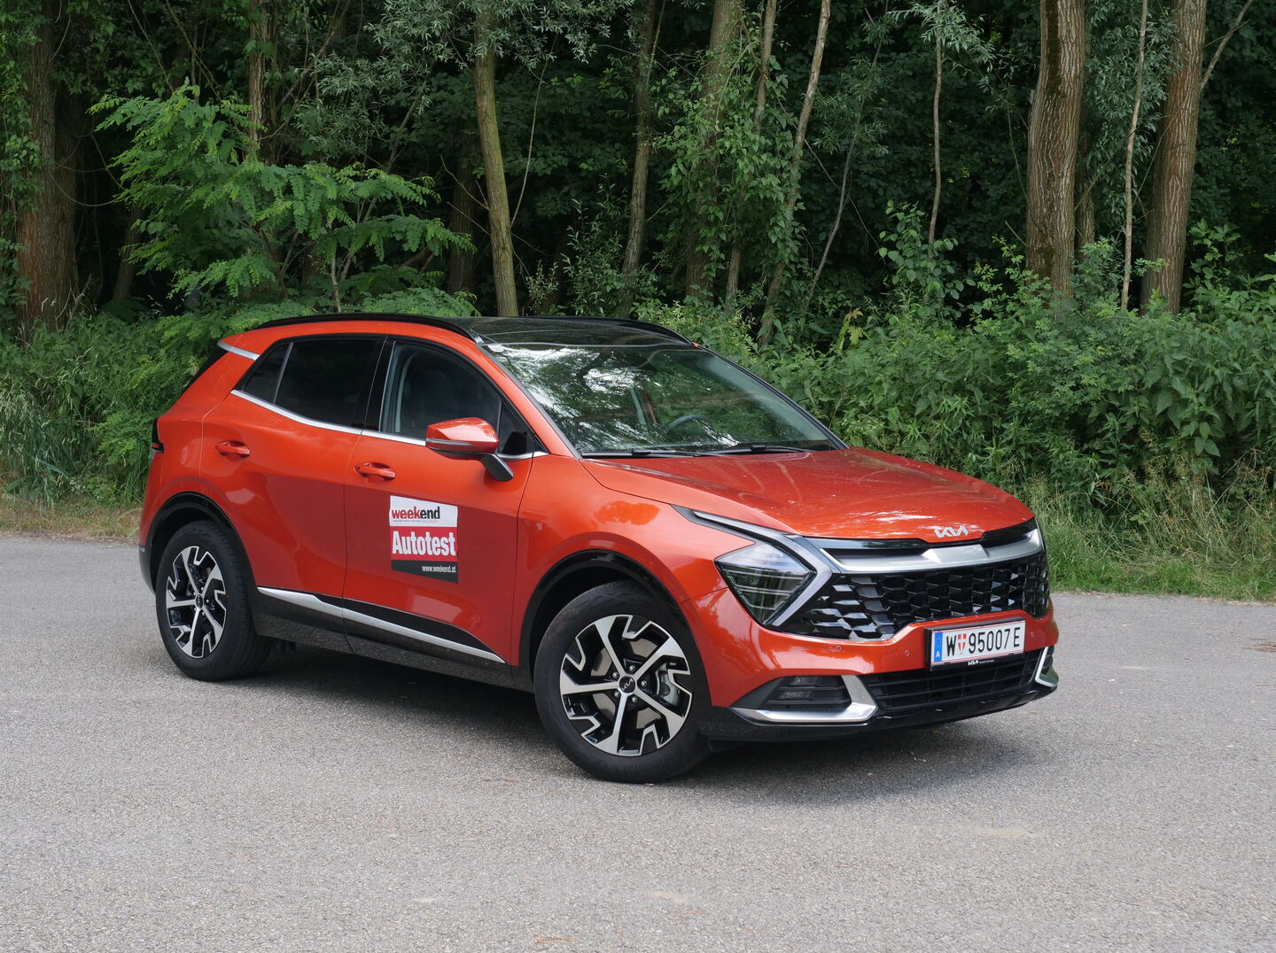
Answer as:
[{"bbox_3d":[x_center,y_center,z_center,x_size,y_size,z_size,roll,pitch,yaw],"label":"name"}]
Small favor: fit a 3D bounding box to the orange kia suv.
[{"bbox_3d":[-0.352,0.142,8.686,1.880,1.650,4.515,-2,5,-44],"label":"orange kia suv"}]

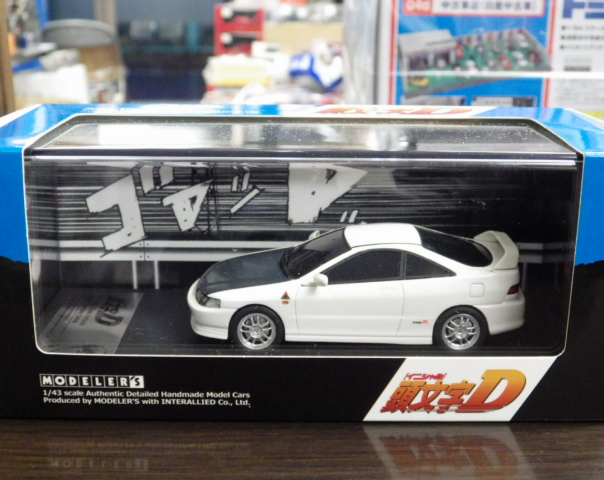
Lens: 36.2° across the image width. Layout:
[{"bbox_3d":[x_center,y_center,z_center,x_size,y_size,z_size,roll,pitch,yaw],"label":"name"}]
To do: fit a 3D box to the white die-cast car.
[{"bbox_3d":[0.016,0.013,0.286,0.102,0.031,0.042,0,17,-1],"label":"white die-cast car"}]

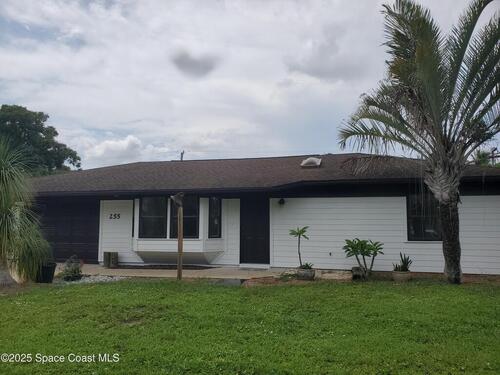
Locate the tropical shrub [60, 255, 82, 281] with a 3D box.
[{"bbox_3d":[-4.857,2.177,10.217,0.599,0.707,0.599,-1,-4,14],"label":"tropical shrub"}]

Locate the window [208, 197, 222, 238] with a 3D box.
[{"bbox_3d":[-1.096,0.929,11.783,0.419,1.305,0.100,2,-5,-24],"label":"window"}]

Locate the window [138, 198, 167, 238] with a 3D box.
[{"bbox_3d":[-3.097,0.956,12.070,0.990,1.342,0.100,-1,-4,14],"label":"window"}]

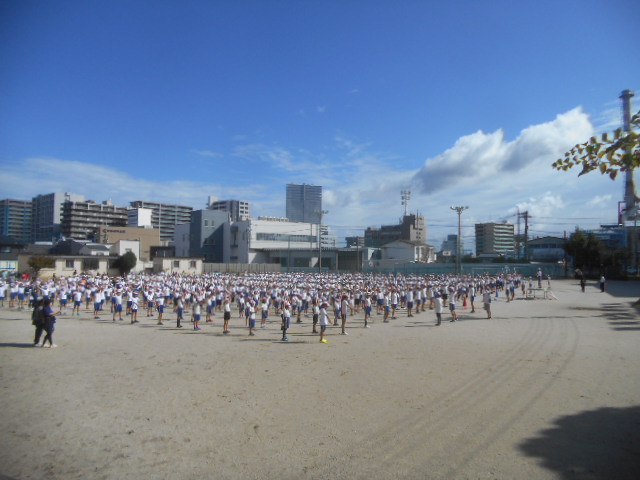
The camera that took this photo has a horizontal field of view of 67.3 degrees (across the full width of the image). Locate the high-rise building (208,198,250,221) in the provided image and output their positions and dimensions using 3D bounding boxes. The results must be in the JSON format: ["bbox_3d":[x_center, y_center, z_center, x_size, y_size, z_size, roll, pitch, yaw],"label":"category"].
[{"bbox_3d":[-62.220,-5.757,332.356,27.000,39.877,11.000,-1,-2,33],"label":"high-rise building"}]

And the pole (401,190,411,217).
[{"bbox_3d":[61.034,-26.135,343.135,6.500,18.477,5.000,0,-2,10],"label":"pole"}]

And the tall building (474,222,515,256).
[{"bbox_3d":[133.043,2.175,365.980,26.000,28.714,15.500,2,-2,-35],"label":"tall building"}]

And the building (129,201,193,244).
[{"bbox_3d":[-106.074,-4.809,322.940,12.500,36.799,41.000,-1,-2,33],"label":"building"}]

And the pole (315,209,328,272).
[{"bbox_3d":[0.161,0.570,60.017,1.750,8.956,0.800,0,-2,0],"label":"pole"}]

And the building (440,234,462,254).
[{"bbox_3d":[126.436,7.938,459.817,9.000,23.670,18.000,2,-3,-40],"label":"building"}]

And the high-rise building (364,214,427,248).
[{"bbox_3d":[56.119,-0.116,358.044,16.500,31.815,45.000,2,-3,-38],"label":"high-rise building"}]

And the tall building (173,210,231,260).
[{"bbox_3d":[-21.277,0.426,88.267,8.500,10.960,6.300,-2,-3,45],"label":"tall building"}]

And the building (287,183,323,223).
[{"bbox_3d":[-19.493,-21.839,608.723,40.000,91.839,24.000,1,-2,-18],"label":"building"}]

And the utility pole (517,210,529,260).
[{"bbox_3d":[35.203,0.518,83.040,2.000,11.087,0.900,0,-2,10],"label":"utility pole"}]

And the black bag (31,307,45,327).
[{"bbox_3d":[-9.115,2.470,15.521,0.420,0.620,0.250,1,-2,-30],"label":"black bag"}]

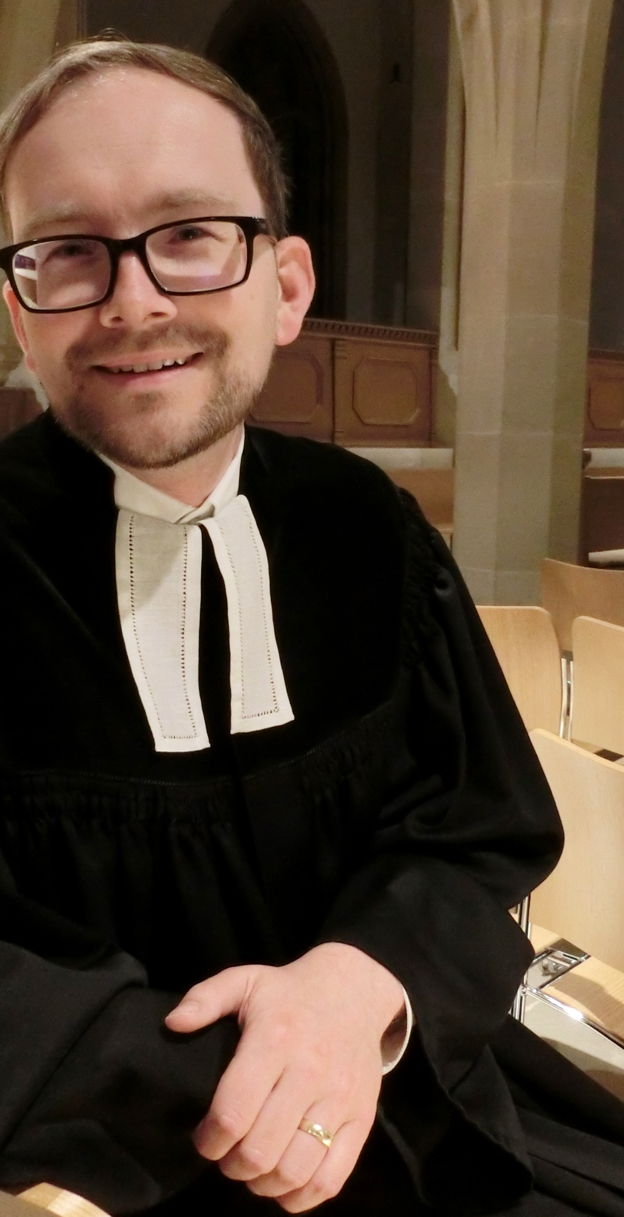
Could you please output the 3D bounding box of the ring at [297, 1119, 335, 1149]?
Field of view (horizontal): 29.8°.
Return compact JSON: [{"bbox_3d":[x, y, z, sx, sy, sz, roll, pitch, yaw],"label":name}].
[{"bbox_3d":[0.002,0.275,0.612,0.022,0.022,0.006,31,58,13],"label":"ring"}]

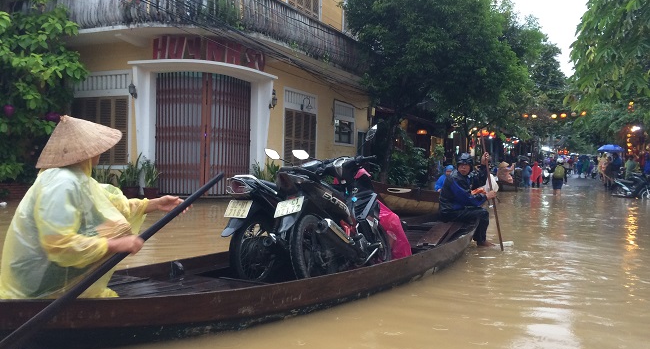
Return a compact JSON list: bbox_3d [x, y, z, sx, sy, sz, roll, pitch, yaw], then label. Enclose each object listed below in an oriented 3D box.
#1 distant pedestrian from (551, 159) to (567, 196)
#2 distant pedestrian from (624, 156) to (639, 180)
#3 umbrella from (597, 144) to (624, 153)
[{"bbox_3d":[8.494,0.199,19.800,0.600,1.620,0.450,1,1,25],"label":"distant pedestrian"},{"bbox_3d":[13.515,-0.052,24.000,0.520,1.540,0.420,2,1,37],"label":"distant pedestrian"},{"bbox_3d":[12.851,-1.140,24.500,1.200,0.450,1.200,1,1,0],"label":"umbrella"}]

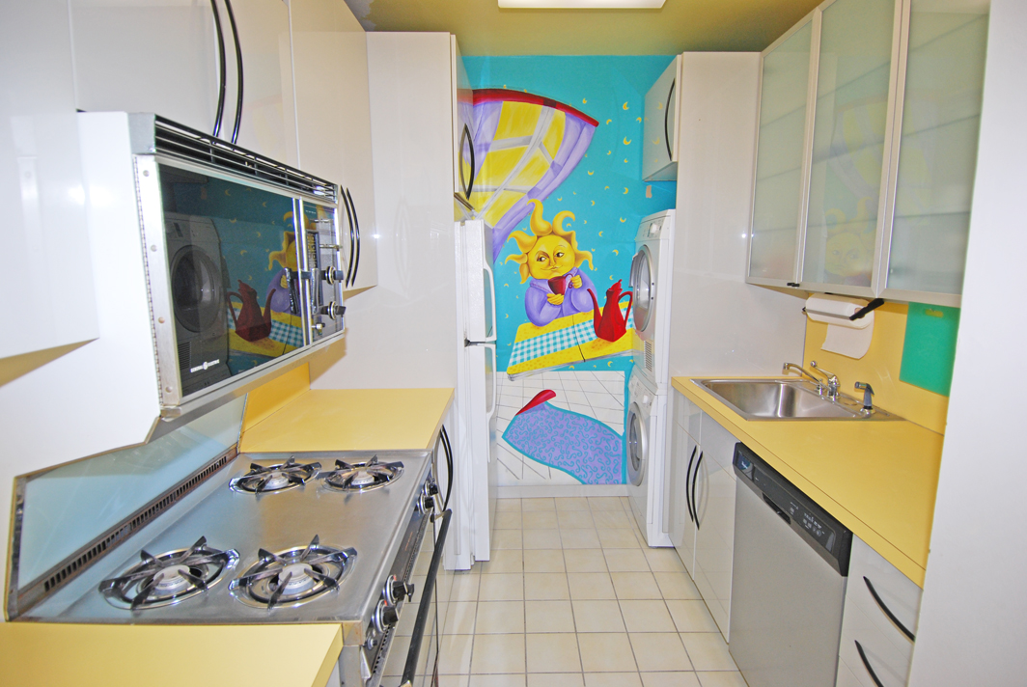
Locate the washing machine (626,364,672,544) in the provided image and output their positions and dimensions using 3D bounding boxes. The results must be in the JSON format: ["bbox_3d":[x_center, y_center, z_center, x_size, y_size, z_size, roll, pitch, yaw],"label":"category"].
[{"bbox_3d":[0.993,0.588,2.889,0.620,0.850,0.590,-1,10,0],"label":"washing machine"}]

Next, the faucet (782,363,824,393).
[{"bbox_3d":[1.226,0.145,2.174,0.183,0.128,0.064,-1,10,0],"label":"faucet"}]

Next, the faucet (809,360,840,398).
[{"bbox_3d":[1.299,0.154,2.144,0.134,0.155,0.064,-1,10,0],"label":"faucet"}]

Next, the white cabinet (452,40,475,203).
[{"bbox_3d":[-0.572,-1.029,2.554,0.680,0.638,0.710,-1,10,0],"label":"white cabinet"}]

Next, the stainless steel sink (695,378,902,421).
[{"bbox_3d":[1.138,0.318,2.195,0.555,0.189,0.643,-1,10,0],"label":"stainless steel sink"}]

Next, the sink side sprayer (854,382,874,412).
[{"bbox_3d":[1.273,0.195,1.864,0.078,0.111,0.037,-1,9,1],"label":"sink side sprayer"}]

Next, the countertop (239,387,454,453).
[{"bbox_3d":[-0.614,0.299,2.029,0.677,0.045,0.783,-1,10,0],"label":"countertop"}]

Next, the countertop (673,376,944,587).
[{"bbox_3d":[1.107,0.330,1.713,0.640,0.045,1.706,-1,10,0],"label":"countertop"}]

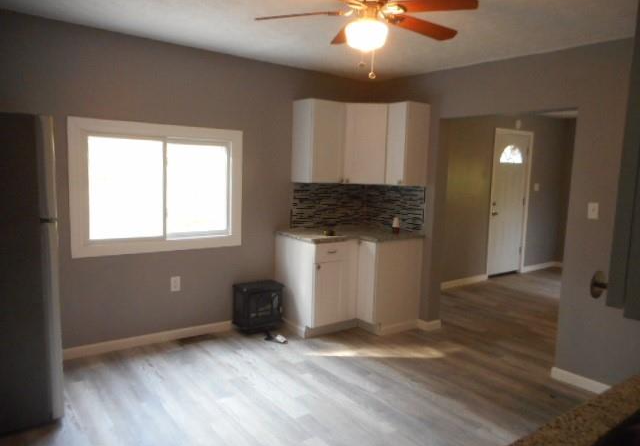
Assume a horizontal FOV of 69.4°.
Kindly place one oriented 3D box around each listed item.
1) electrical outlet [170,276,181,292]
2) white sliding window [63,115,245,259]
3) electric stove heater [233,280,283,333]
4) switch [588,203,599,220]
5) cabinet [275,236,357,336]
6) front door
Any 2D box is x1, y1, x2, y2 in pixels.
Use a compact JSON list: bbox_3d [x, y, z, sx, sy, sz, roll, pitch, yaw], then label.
[{"bbox_3d":[-1.207,0.516,3.880,0.078,0.118,0.012,-3,8,-38],"label":"electrical outlet"},{"bbox_3d":[-1.260,-0.276,3.761,1.388,1.018,0.081,-3,8,-38],"label":"white sliding window"},{"bbox_3d":[-0.556,0.779,4.214,0.440,0.437,0.222,-3,8,-38],"label":"electric stove heater"},{"bbox_3d":[1.927,-0.083,3.257,0.012,0.114,0.068,-3,8,-38],"label":"switch"},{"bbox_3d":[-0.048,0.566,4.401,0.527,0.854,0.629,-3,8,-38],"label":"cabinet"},{"bbox_3d":[2.848,-0.271,6.928,0.947,2.142,0.074,-3,8,-38],"label":"front door"}]

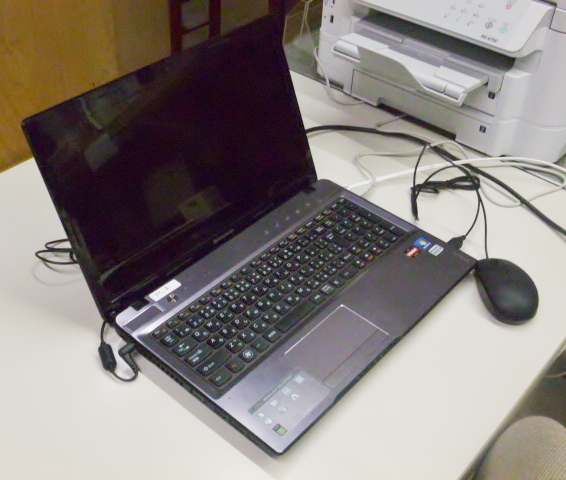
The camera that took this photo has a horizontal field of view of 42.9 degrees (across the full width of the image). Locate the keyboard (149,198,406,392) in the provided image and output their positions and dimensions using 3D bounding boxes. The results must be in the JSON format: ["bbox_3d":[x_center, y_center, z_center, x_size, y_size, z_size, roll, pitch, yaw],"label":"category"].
[{"bbox_3d":[0.008,0.048,0.863,0.110,0.010,0.347,32,48,27],"label":"keyboard"}]

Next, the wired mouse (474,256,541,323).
[{"bbox_3d":[0.274,0.054,0.880,0.062,0.036,0.102,-5,41,-9],"label":"wired mouse"}]

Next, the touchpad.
[{"bbox_3d":[0.061,0.116,0.794,0.068,0.005,0.101,32,48,27],"label":"touchpad"}]

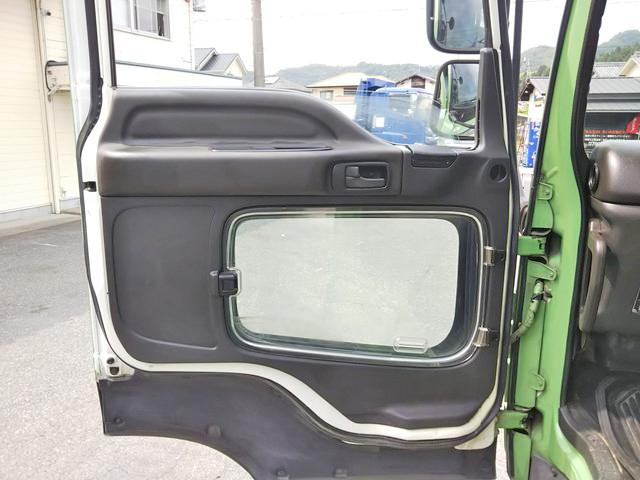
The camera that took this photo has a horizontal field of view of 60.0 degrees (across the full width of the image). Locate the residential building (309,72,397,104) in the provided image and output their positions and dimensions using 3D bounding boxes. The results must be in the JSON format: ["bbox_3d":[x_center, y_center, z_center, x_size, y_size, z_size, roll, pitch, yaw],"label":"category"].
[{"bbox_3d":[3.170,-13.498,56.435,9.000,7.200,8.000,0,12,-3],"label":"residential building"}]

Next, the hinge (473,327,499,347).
[{"bbox_3d":[0.395,0.230,1.323,0.062,0.051,0.022,0,12,0],"label":"hinge"}]

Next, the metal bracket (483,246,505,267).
[{"bbox_3d":[0.401,0.038,1.283,0.051,0.048,0.022,0,12,0],"label":"metal bracket"}]

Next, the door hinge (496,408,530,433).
[{"bbox_3d":[0.492,0.459,1.411,0.086,0.067,0.050,0,12,0],"label":"door hinge"}]

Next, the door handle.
[{"bbox_3d":[0.101,-0.142,1.237,0.094,0.053,0.032,0,12,0],"label":"door handle"}]

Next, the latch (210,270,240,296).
[{"bbox_3d":[-0.219,0.101,1.287,0.070,0.063,0.033,0,12,0],"label":"latch"}]

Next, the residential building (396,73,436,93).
[{"bbox_3d":[10.294,-14.266,60.354,5.500,7.200,7.000,-1,12,-5],"label":"residential building"}]

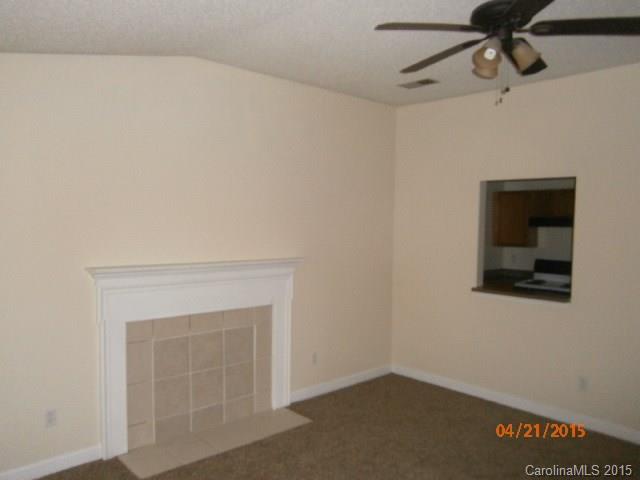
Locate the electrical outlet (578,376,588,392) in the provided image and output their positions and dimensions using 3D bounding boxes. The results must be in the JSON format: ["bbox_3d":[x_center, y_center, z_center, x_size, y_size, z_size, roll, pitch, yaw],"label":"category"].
[{"bbox_3d":[2.140,1.174,3.905,0.012,0.117,0.073,-1,2,-43],"label":"electrical outlet"}]

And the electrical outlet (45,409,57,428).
[{"bbox_3d":[-1.717,1.137,3.063,0.073,0.117,0.012,-1,2,-43],"label":"electrical outlet"}]

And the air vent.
[{"bbox_3d":[0.916,-1.451,4.471,0.155,0.016,0.350,-1,2,-43],"label":"air vent"}]

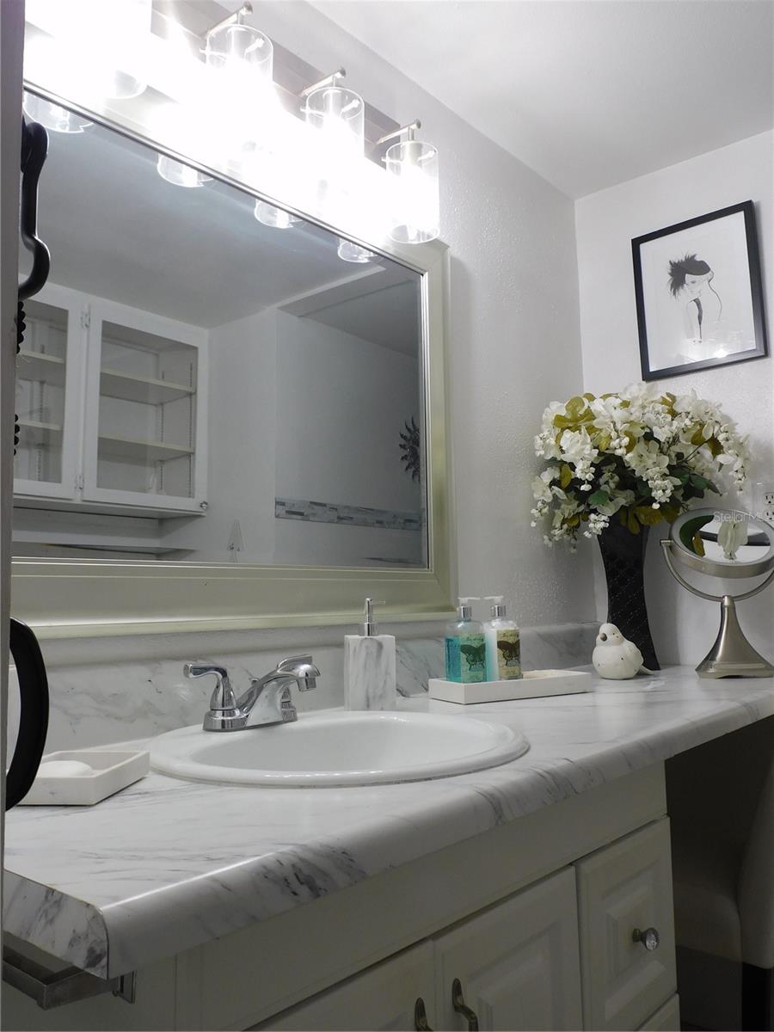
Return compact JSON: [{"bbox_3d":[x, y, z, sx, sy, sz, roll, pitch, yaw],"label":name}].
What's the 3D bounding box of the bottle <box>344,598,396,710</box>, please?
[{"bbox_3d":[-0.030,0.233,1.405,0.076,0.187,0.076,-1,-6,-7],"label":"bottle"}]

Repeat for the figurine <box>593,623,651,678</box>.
[{"bbox_3d":[0.537,0.300,1.865,0.146,0.122,0.104,2,-7,-29],"label":"figurine"}]

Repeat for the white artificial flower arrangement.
[{"bbox_3d":[0.622,-0.097,2.025,0.386,0.382,0.364,-6,-8,40],"label":"white artificial flower arrangement"}]

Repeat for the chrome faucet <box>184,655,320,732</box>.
[{"bbox_3d":[-0.148,0.242,1.145,0.164,0.091,0.231,-6,-8,40],"label":"chrome faucet"}]

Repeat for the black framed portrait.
[{"bbox_3d":[0.795,-0.571,2.151,0.313,0.399,0.020,-6,-8,40],"label":"black framed portrait"}]

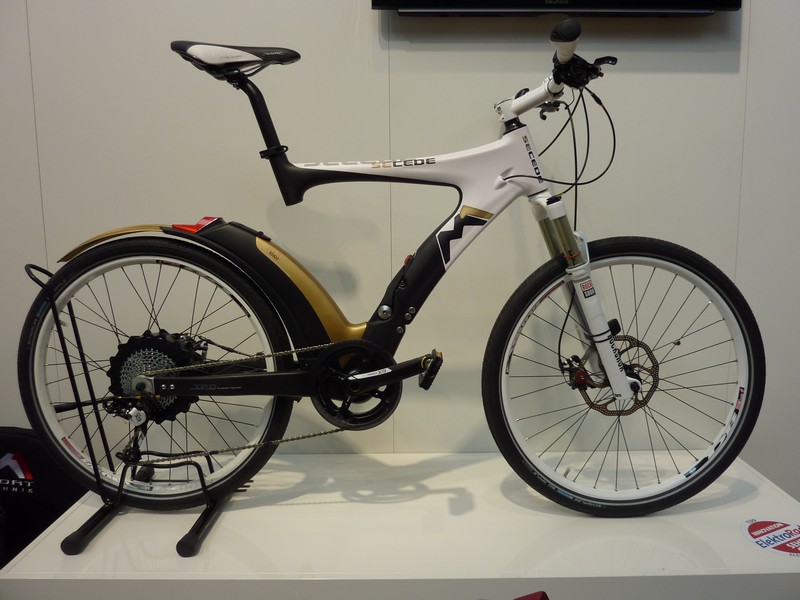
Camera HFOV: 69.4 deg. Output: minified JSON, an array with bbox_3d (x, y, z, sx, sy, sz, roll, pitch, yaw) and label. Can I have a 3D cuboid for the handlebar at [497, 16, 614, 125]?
[{"bbox_3d":[0.308,-0.462,1.301,0.190,0.120,0.610,0,4,2],"label":"handlebar"}]

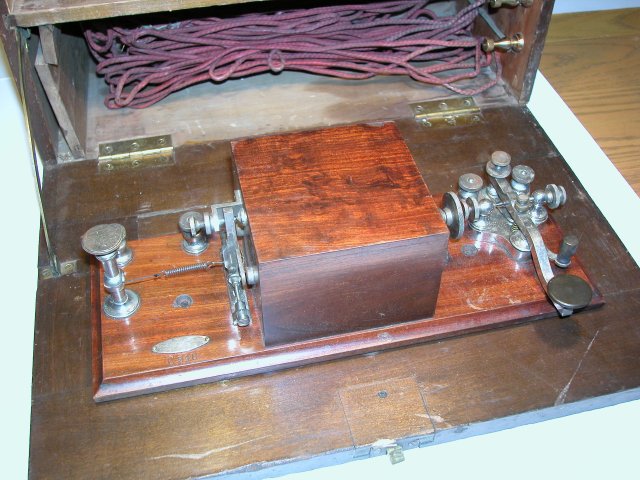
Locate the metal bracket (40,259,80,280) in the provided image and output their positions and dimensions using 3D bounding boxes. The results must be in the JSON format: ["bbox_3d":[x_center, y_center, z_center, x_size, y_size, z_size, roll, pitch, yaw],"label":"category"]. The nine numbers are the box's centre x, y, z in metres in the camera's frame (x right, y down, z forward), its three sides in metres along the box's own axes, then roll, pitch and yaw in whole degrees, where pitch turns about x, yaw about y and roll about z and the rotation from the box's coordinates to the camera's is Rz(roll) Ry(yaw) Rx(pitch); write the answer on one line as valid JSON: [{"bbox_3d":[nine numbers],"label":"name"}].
[{"bbox_3d":[-0.198,0.020,0.529,0.029,0.006,0.012,-14,48,-15],"label":"metal bracket"}]

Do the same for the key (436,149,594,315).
[{"bbox_3d":[0.137,-0.003,0.489,0.105,0.048,0.140,-9,46,-9],"label":"key"}]

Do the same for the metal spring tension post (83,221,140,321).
[{"bbox_3d":[-0.135,0.020,0.461,0.027,0.067,0.027,-9,48,-10],"label":"metal spring tension post"}]

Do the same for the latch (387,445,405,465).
[{"bbox_3d":[0.047,0.131,0.430,0.009,0.005,0.010,-9,48,-9],"label":"latch"}]

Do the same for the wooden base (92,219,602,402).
[{"bbox_3d":[0.016,0.024,0.515,0.356,0.012,0.133,-9,48,-10],"label":"wooden base"}]

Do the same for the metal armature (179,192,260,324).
[{"bbox_3d":[-0.066,0.007,0.465,0.038,0.081,0.071,-9,48,-10],"label":"metal armature"}]

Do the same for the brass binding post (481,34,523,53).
[{"bbox_3d":[0.166,-0.176,0.633,0.035,0.012,0.012,-9,48,-10],"label":"brass binding post"}]

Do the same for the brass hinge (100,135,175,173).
[{"bbox_3d":[-0.159,-0.075,0.608,0.065,0.005,0.041,-9,48,-10],"label":"brass hinge"}]

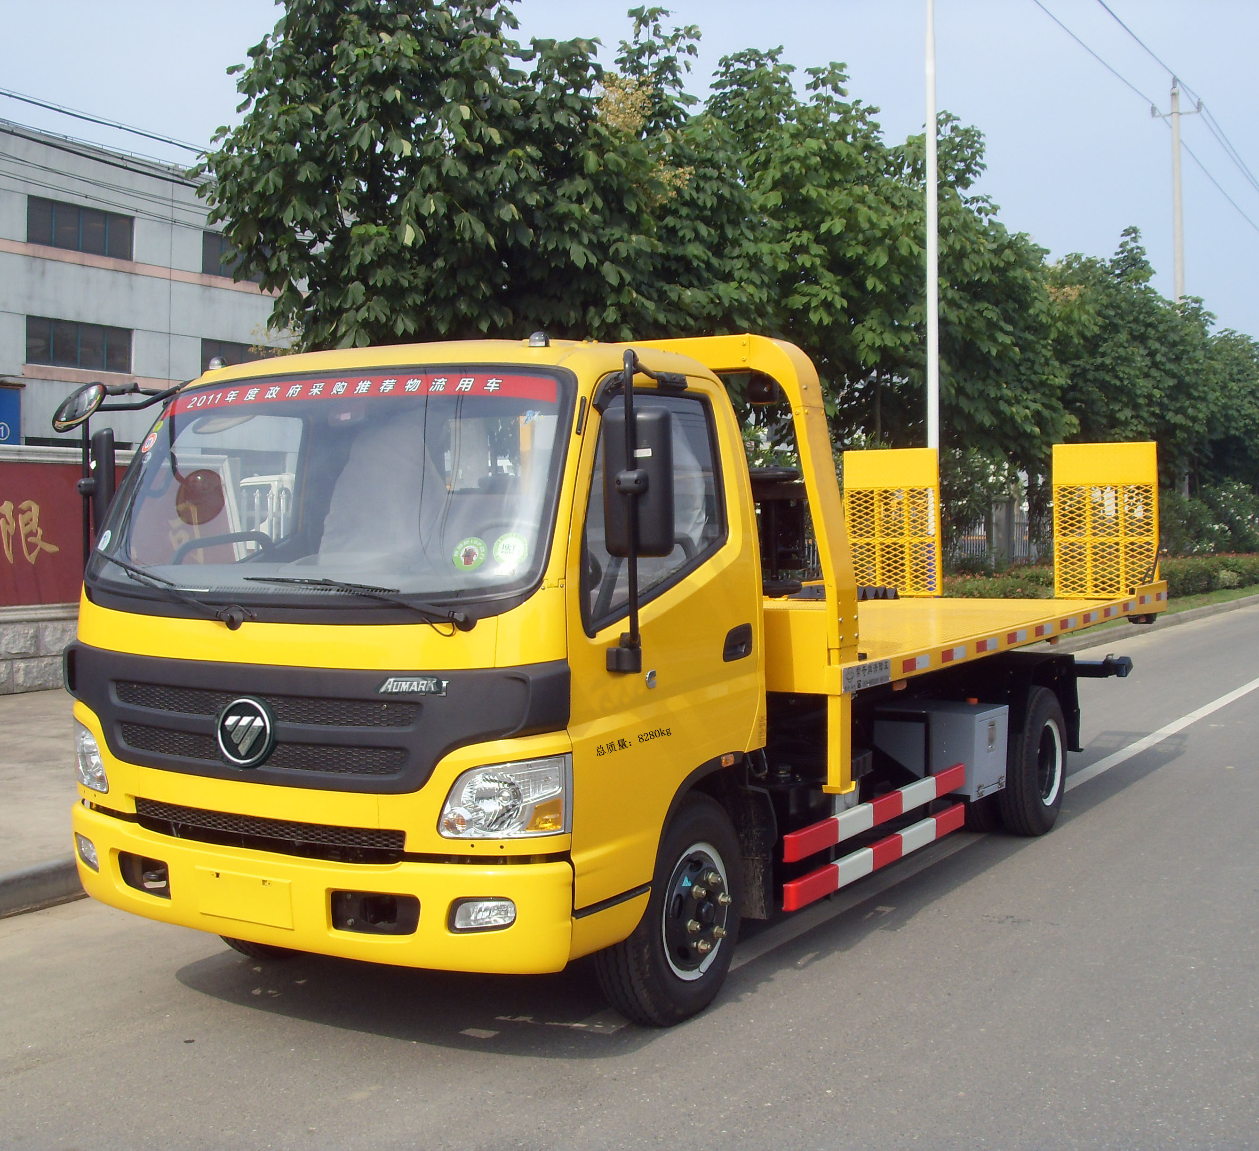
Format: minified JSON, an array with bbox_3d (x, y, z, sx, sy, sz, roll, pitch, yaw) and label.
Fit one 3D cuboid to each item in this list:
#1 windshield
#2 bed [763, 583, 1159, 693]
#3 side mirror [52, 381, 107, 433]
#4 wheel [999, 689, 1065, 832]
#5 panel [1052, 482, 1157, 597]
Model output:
[{"bbox_3d":[-1.001,-0.259,5.359,1.840,0.820,0.260,0,-22,29],"label":"windshield"},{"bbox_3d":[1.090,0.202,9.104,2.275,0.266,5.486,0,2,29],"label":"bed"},{"bbox_3d":[-1.873,-0.574,5.890,0.212,0.064,0.212,-46,-13,16],"label":"side mirror"},{"bbox_3d":[2.126,0.979,9.062,0.207,0.768,0.768,0,2,29],"label":"wheel"},{"bbox_3d":[3.037,-0.225,11.045,0.660,0.734,0.079,0,2,29],"label":"panel"}]

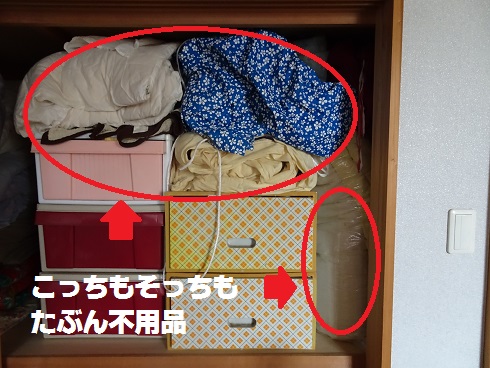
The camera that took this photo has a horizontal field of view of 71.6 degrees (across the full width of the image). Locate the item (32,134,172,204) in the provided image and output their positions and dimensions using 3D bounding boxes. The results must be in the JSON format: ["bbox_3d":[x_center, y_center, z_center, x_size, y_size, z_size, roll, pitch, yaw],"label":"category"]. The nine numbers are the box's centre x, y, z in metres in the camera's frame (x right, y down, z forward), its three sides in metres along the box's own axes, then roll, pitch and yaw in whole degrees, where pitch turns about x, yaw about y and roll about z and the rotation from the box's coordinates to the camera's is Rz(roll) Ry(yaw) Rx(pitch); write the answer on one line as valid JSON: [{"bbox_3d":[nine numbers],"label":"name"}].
[{"bbox_3d":[-0.456,-0.061,1.359,0.438,0.225,0.550,0,3,0],"label":"item"}]

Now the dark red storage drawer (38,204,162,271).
[{"bbox_3d":[-0.457,0.164,1.372,0.431,0.225,0.550,0,3,0],"label":"dark red storage drawer"}]

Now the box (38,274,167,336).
[{"bbox_3d":[-0.452,0.387,1.385,0.424,0.222,0.550,0,3,0],"label":"box"}]

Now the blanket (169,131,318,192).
[{"bbox_3d":[-0.007,-0.080,1.278,0.460,0.197,0.440,0,3,0],"label":"blanket"}]

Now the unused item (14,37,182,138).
[{"bbox_3d":[-0.492,-0.337,1.333,0.565,0.340,0.520,0,3,0],"label":"unused item"}]

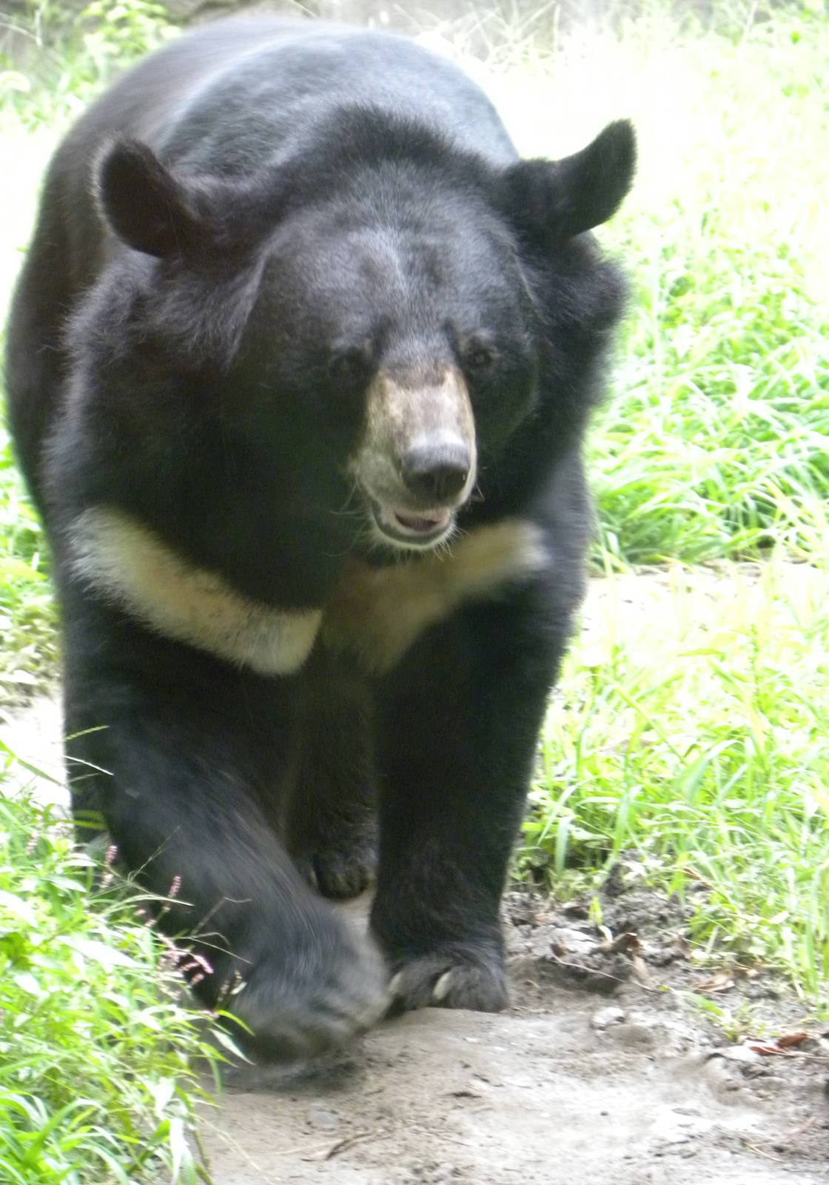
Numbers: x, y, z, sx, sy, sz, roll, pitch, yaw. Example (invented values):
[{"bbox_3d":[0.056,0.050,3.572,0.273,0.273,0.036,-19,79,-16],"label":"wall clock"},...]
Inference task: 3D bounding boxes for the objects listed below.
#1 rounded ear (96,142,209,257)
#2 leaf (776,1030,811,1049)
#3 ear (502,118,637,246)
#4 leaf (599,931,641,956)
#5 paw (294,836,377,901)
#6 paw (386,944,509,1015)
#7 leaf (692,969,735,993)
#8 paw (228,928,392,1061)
[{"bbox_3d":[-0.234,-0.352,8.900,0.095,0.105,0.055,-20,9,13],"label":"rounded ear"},{"bbox_3d":[0.337,0.398,8.855,0.030,0.011,0.025,0,10,0],"label":"leaf"},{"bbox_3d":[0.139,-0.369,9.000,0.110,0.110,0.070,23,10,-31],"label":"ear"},{"bbox_3d":[0.191,0.326,9.261,0.038,0.016,0.036,0,10,0],"label":"leaf"},{"bbox_3d":[-0.075,0.266,9.604,0.090,0.058,0.150,0,10,3],"label":"paw"},{"bbox_3d":[0.027,0.352,9.060,0.110,0.055,0.130,2,10,14],"label":"paw"},{"bbox_3d":[0.274,0.356,9.109,0.039,0.013,0.040,0,10,0],"label":"leaf"},{"bbox_3d":[-0.096,0.354,8.799,0.135,0.110,0.140,-1,10,-8],"label":"paw"}]

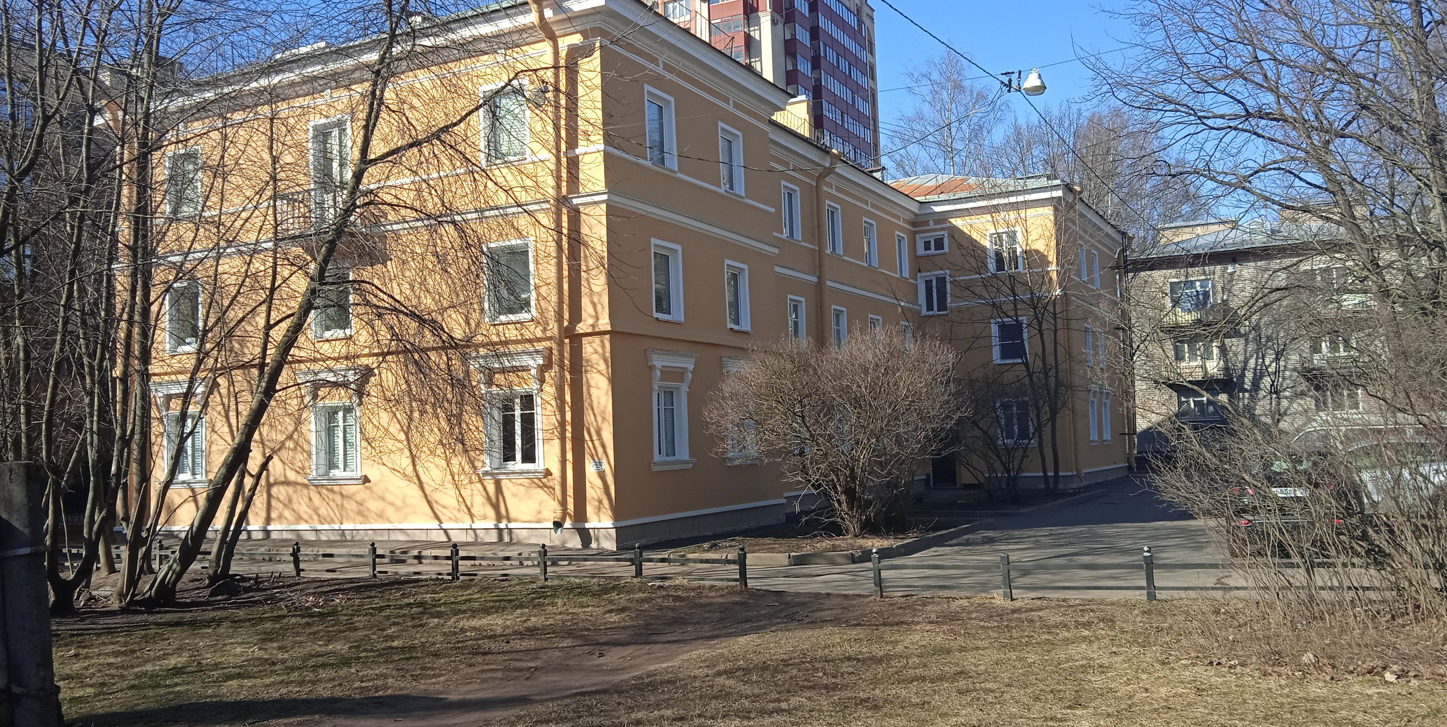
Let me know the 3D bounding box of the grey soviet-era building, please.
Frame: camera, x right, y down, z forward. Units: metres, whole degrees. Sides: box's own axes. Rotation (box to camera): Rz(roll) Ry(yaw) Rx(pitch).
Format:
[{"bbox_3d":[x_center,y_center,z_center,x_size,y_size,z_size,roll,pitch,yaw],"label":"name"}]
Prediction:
[{"bbox_3d":[31.121,-1.601,66.785,12.800,13.700,14.000,-4,-4,27],"label":"grey soviet-era building"}]

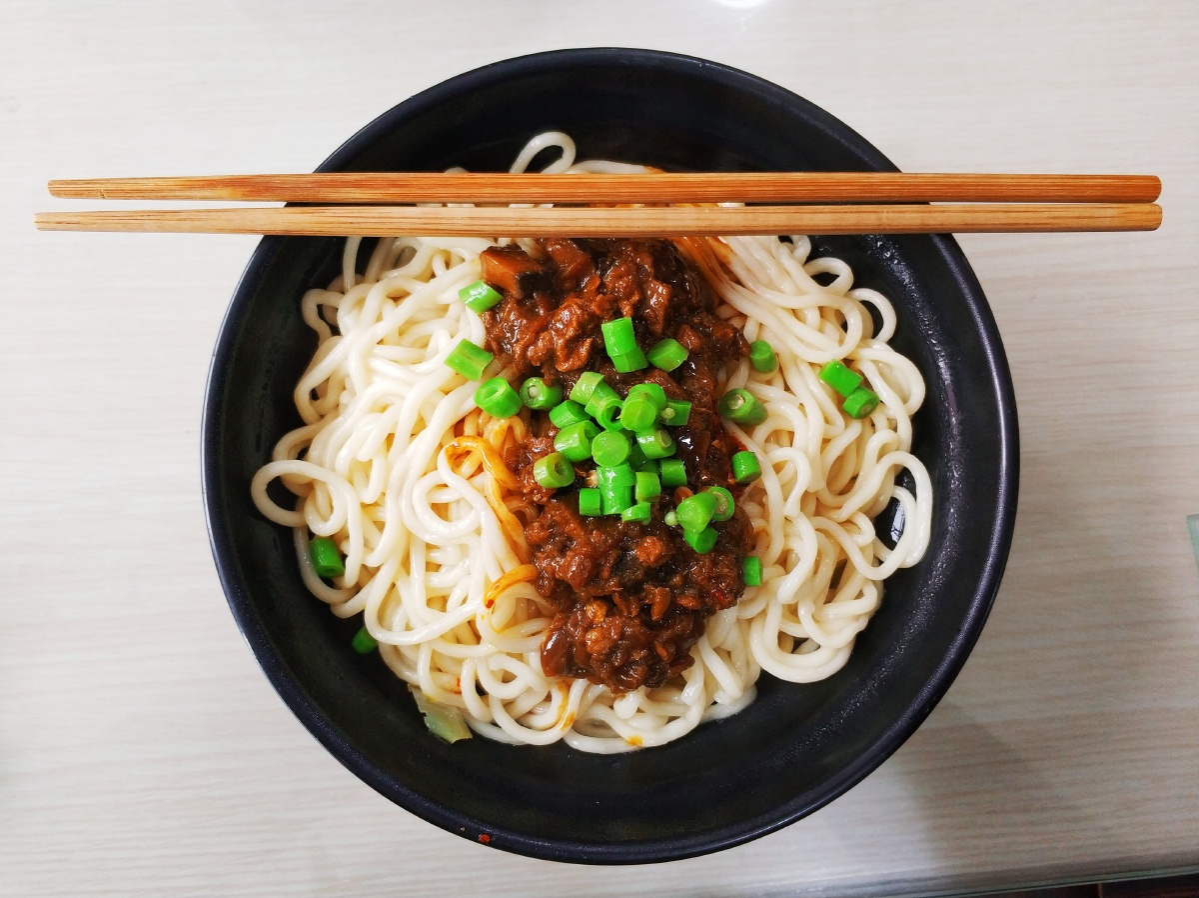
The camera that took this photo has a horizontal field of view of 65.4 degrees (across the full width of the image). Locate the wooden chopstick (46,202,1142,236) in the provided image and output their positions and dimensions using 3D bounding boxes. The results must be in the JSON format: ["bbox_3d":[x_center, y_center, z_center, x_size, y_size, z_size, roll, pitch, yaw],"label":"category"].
[{"bbox_3d":[0.005,-0.049,0.199,0.240,0.006,0.006,-1,88,-4],"label":"wooden chopstick"}]

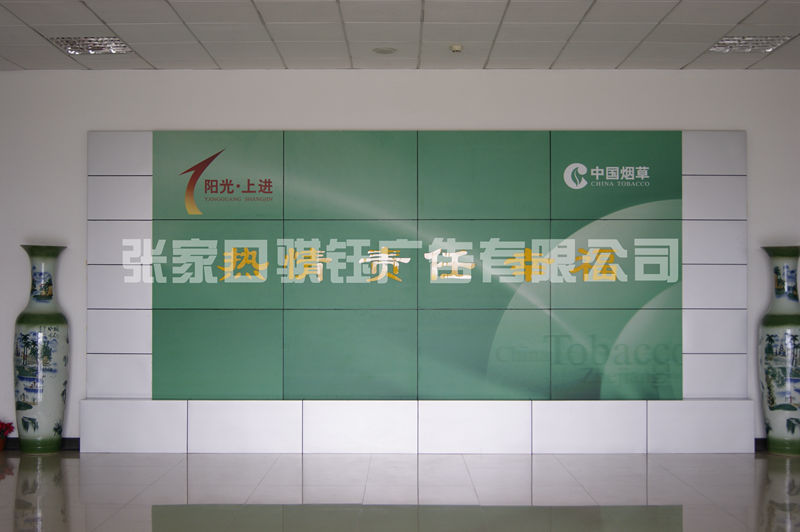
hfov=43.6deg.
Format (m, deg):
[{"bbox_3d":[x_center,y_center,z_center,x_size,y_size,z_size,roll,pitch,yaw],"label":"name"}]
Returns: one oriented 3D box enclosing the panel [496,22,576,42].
[{"bbox_3d":[1.070,-1.839,7.824,0.600,0.020,0.600,0,-1,0],"label":"panel"}]

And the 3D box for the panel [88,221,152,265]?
[{"bbox_3d":[-2.518,-0.213,9.005,0.585,0.400,0.040,0,-1,0],"label":"panel"}]

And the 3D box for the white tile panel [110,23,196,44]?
[{"bbox_3d":[-1.917,-1.826,7.802,0.600,0.020,0.570,0,-1,0],"label":"white tile panel"}]

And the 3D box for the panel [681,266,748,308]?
[{"bbox_3d":[2.866,0.192,9.061,0.595,0.405,0.030,0,-1,0],"label":"panel"}]

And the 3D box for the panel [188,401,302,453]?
[{"bbox_3d":[-1.373,1.429,8.858,1.024,0.470,0.030,0,-1,0],"label":"panel"}]

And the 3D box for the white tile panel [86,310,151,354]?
[{"bbox_3d":[-2.519,0.593,8.992,0.600,0.400,0.030,0,-1,0],"label":"white tile panel"}]

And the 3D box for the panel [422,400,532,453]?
[{"bbox_3d":[0.652,1.404,8.735,0.992,0.462,0.050,0,-1,0],"label":"panel"}]

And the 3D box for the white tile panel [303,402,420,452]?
[{"bbox_3d":[-0.350,1.429,8.858,1.021,0.472,0.030,0,-1,0],"label":"white tile panel"}]

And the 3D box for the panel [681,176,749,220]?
[{"bbox_3d":[2.873,-0.620,9.081,0.597,0.408,0.030,0,-1,0],"label":"panel"}]

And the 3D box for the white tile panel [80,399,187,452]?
[{"bbox_3d":[-2.320,1.402,8.735,0.935,0.458,0.050,0,-1,0],"label":"white tile panel"}]

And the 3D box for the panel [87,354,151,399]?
[{"bbox_3d":[-2.518,0.993,8.982,0.600,0.400,0.030,0,-1,0],"label":"panel"}]

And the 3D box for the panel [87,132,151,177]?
[{"bbox_3d":[-2.525,-1.017,9.030,0.583,0.407,0.050,0,-1,0],"label":"panel"}]

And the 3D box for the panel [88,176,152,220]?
[{"bbox_3d":[-2.523,-0.613,9.024,0.583,0.401,0.050,0,-1,0],"label":"panel"}]

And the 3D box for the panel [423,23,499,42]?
[{"bbox_3d":[0.468,-1.831,7.803,0.600,0.020,0.570,0,-1,0],"label":"panel"}]

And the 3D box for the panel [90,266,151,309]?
[{"bbox_3d":[-2.516,0.187,8.998,0.584,0.401,0.040,0,-1,0],"label":"panel"}]

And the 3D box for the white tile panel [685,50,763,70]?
[{"bbox_3d":[2.877,-1.817,8.830,0.600,0.020,0.600,0,-1,0],"label":"white tile panel"}]

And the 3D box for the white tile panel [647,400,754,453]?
[{"bbox_3d":[2.623,1.402,8.735,0.940,0.458,0.050,0,-1,0],"label":"white tile panel"}]

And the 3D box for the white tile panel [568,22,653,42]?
[{"bbox_3d":[1.660,-1.826,7.804,0.600,0.020,0.570,0,-1,0],"label":"white tile panel"}]

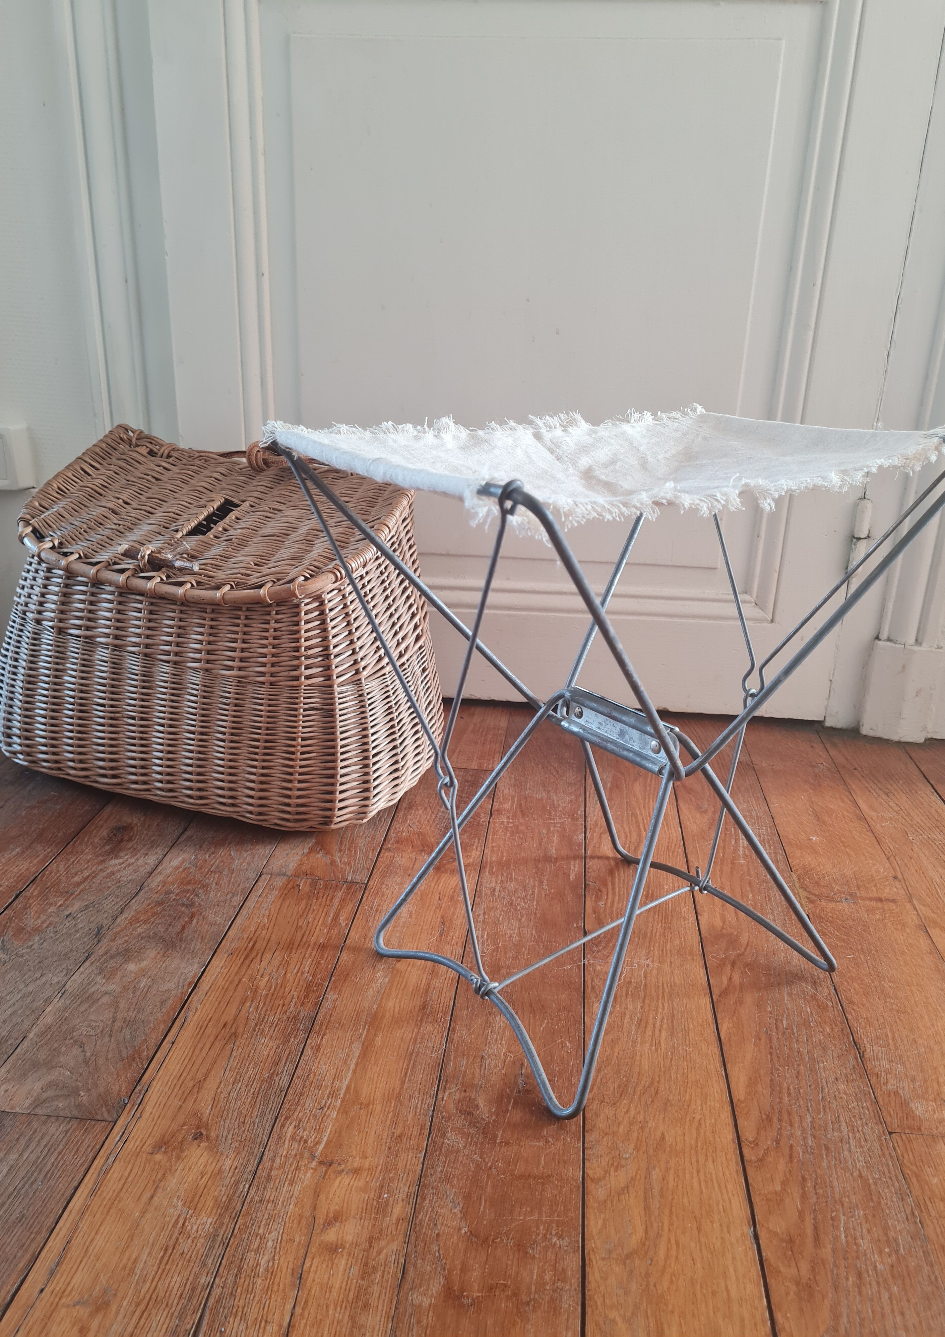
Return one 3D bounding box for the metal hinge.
[{"bbox_3d":[0.451,-0.148,1.165,0.019,0.098,0.020,4,21,5],"label":"metal hinge"}]

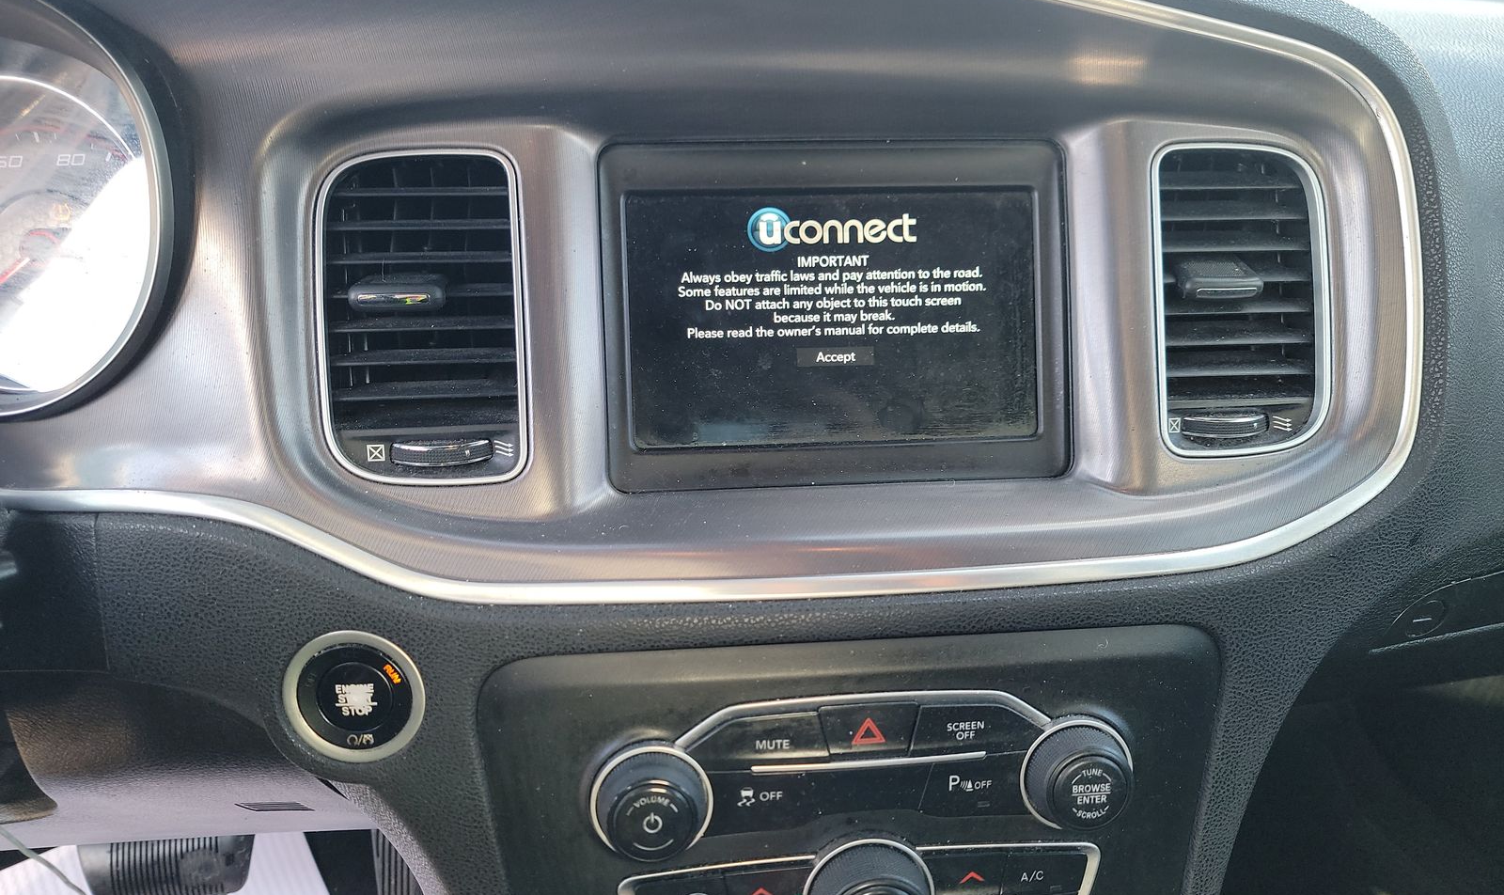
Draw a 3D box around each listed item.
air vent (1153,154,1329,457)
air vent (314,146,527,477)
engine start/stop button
[{"bbox_3d":[0.189,-0.057,0.419,0.072,0.122,0.030,-2,0,-5],"label":"air vent"},{"bbox_3d":[-0.121,-0.047,0.393,0.072,0.122,0.030,-2,0,-5],"label":"air vent"},{"bbox_3d":[-0.142,0.088,0.377,0.051,0.051,0.016,-2,8,-1],"label":"engine start/stop button"}]

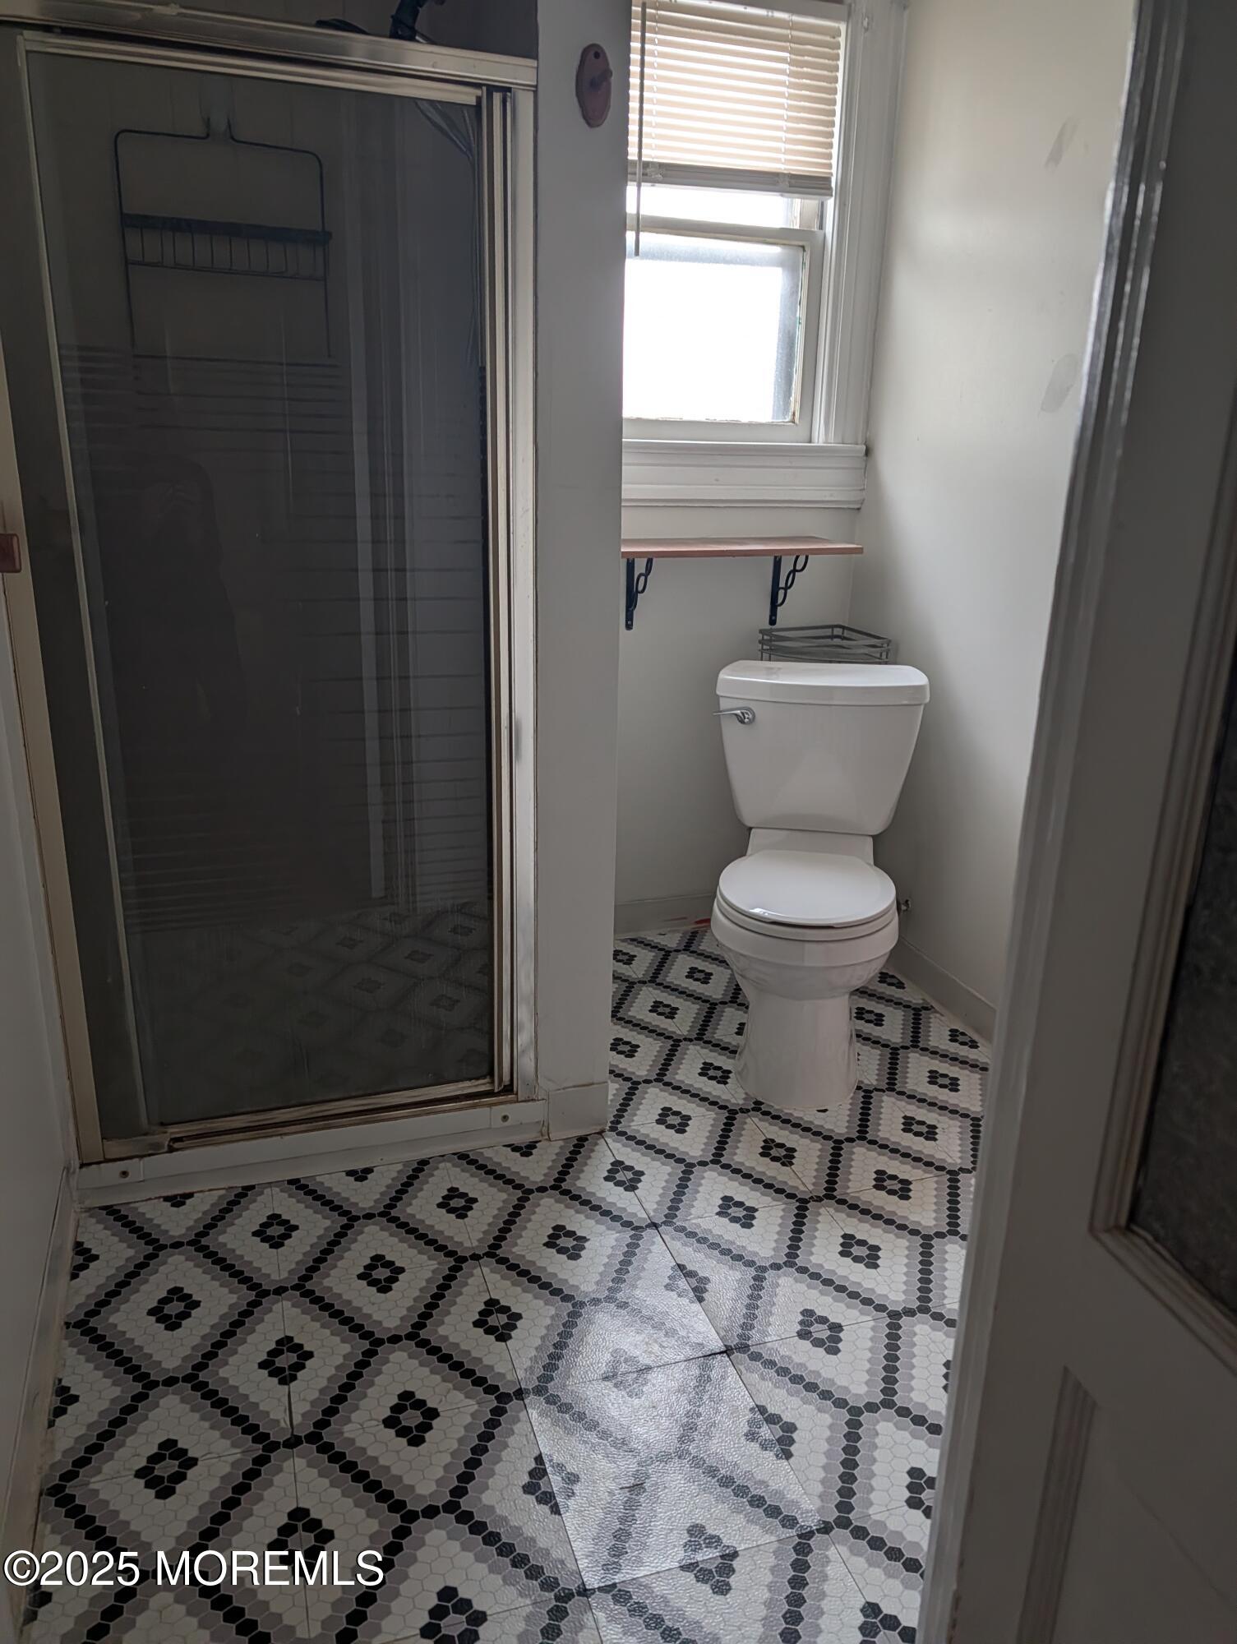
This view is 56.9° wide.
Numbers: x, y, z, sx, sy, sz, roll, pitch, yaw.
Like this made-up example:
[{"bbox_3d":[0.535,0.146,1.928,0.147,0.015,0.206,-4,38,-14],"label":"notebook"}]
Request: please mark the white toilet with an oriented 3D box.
[{"bbox_3d":[0.430,0.126,2.458,0.470,0.795,0.730,4,17,6],"label":"white toilet"}]

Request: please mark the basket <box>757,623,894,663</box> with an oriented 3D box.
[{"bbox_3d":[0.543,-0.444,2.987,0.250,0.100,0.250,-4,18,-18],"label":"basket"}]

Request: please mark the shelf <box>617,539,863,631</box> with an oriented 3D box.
[{"bbox_3d":[0.237,-0.584,2.847,0.680,0.235,0.260,-4,18,-18],"label":"shelf"}]

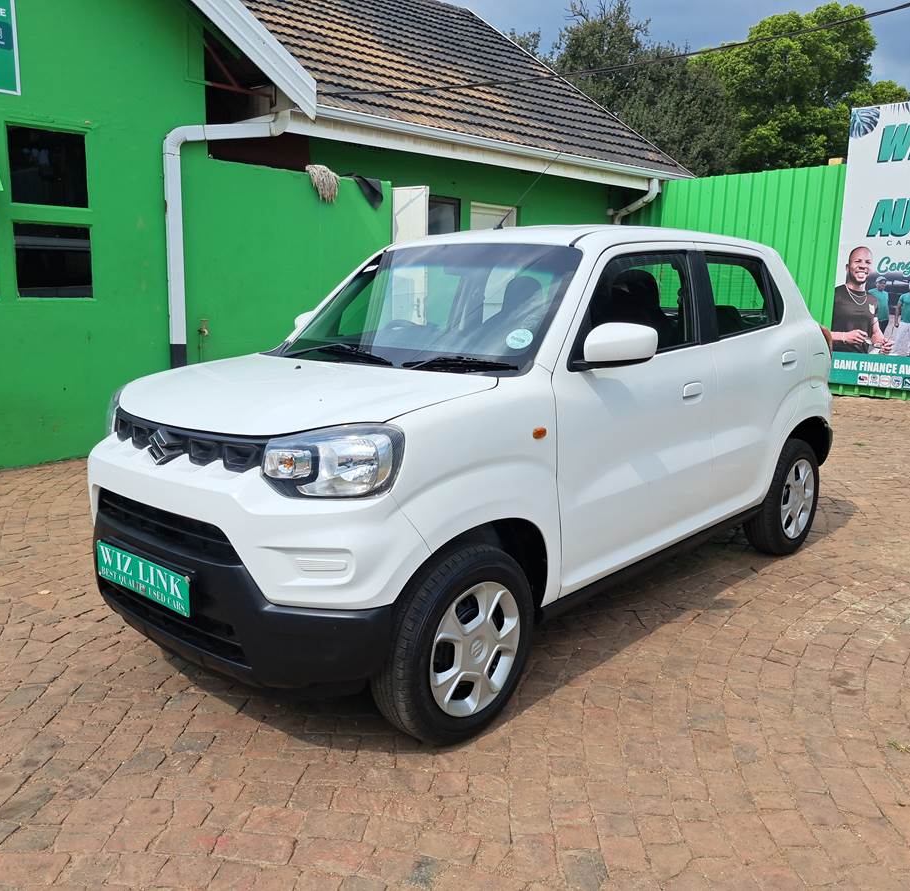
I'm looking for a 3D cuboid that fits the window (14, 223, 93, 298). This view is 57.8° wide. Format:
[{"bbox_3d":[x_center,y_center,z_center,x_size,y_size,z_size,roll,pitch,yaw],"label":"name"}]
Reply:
[{"bbox_3d":[-2.882,-1.321,5.937,0.508,0.510,0.070,-9,14,-42],"label":"window"}]

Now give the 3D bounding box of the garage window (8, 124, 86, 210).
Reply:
[{"bbox_3d":[-2.870,-1.958,5.828,0.517,0.509,0.070,-9,14,-42],"label":"garage window"}]

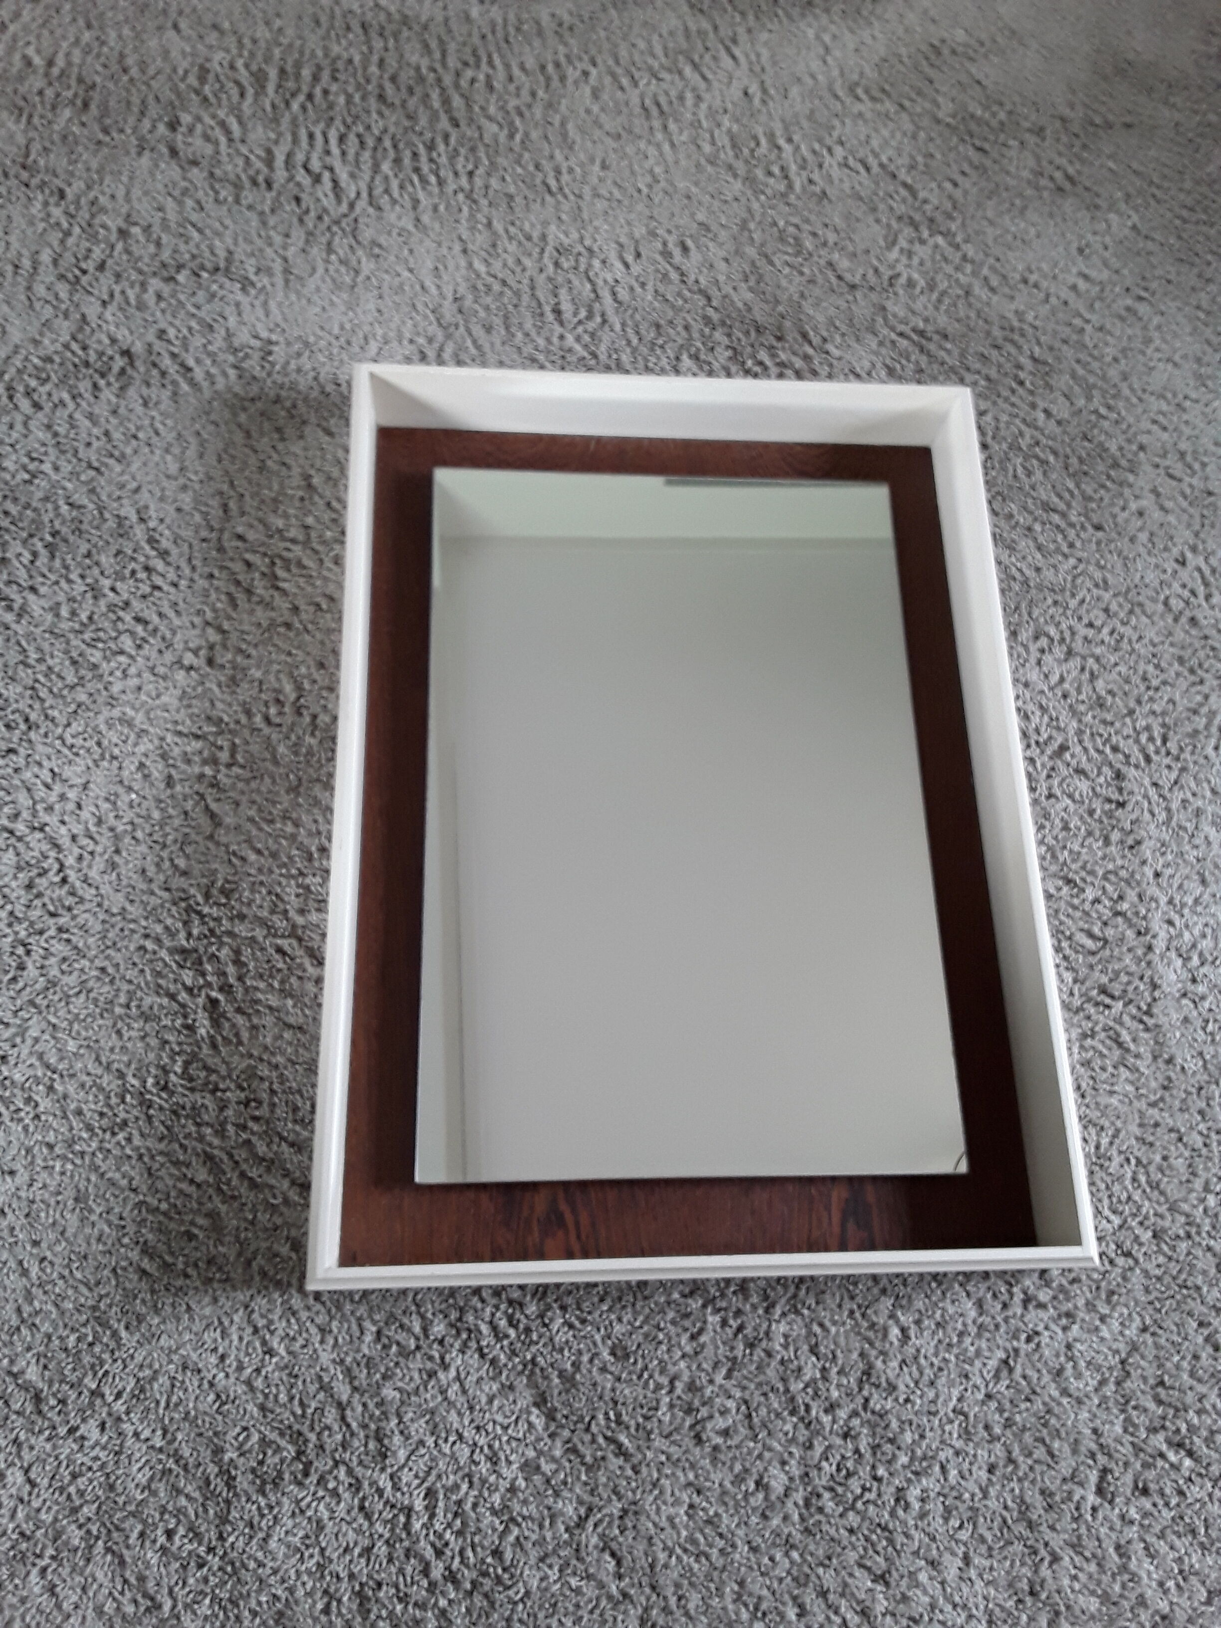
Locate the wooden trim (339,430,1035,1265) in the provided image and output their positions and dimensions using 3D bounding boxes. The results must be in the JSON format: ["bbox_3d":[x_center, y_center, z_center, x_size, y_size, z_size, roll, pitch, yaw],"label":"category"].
[{"bbox_3d":[0.062,-0.009,1.203,0.589,0.020,0.819,0,70,-5],"label":"wooden trim"}]

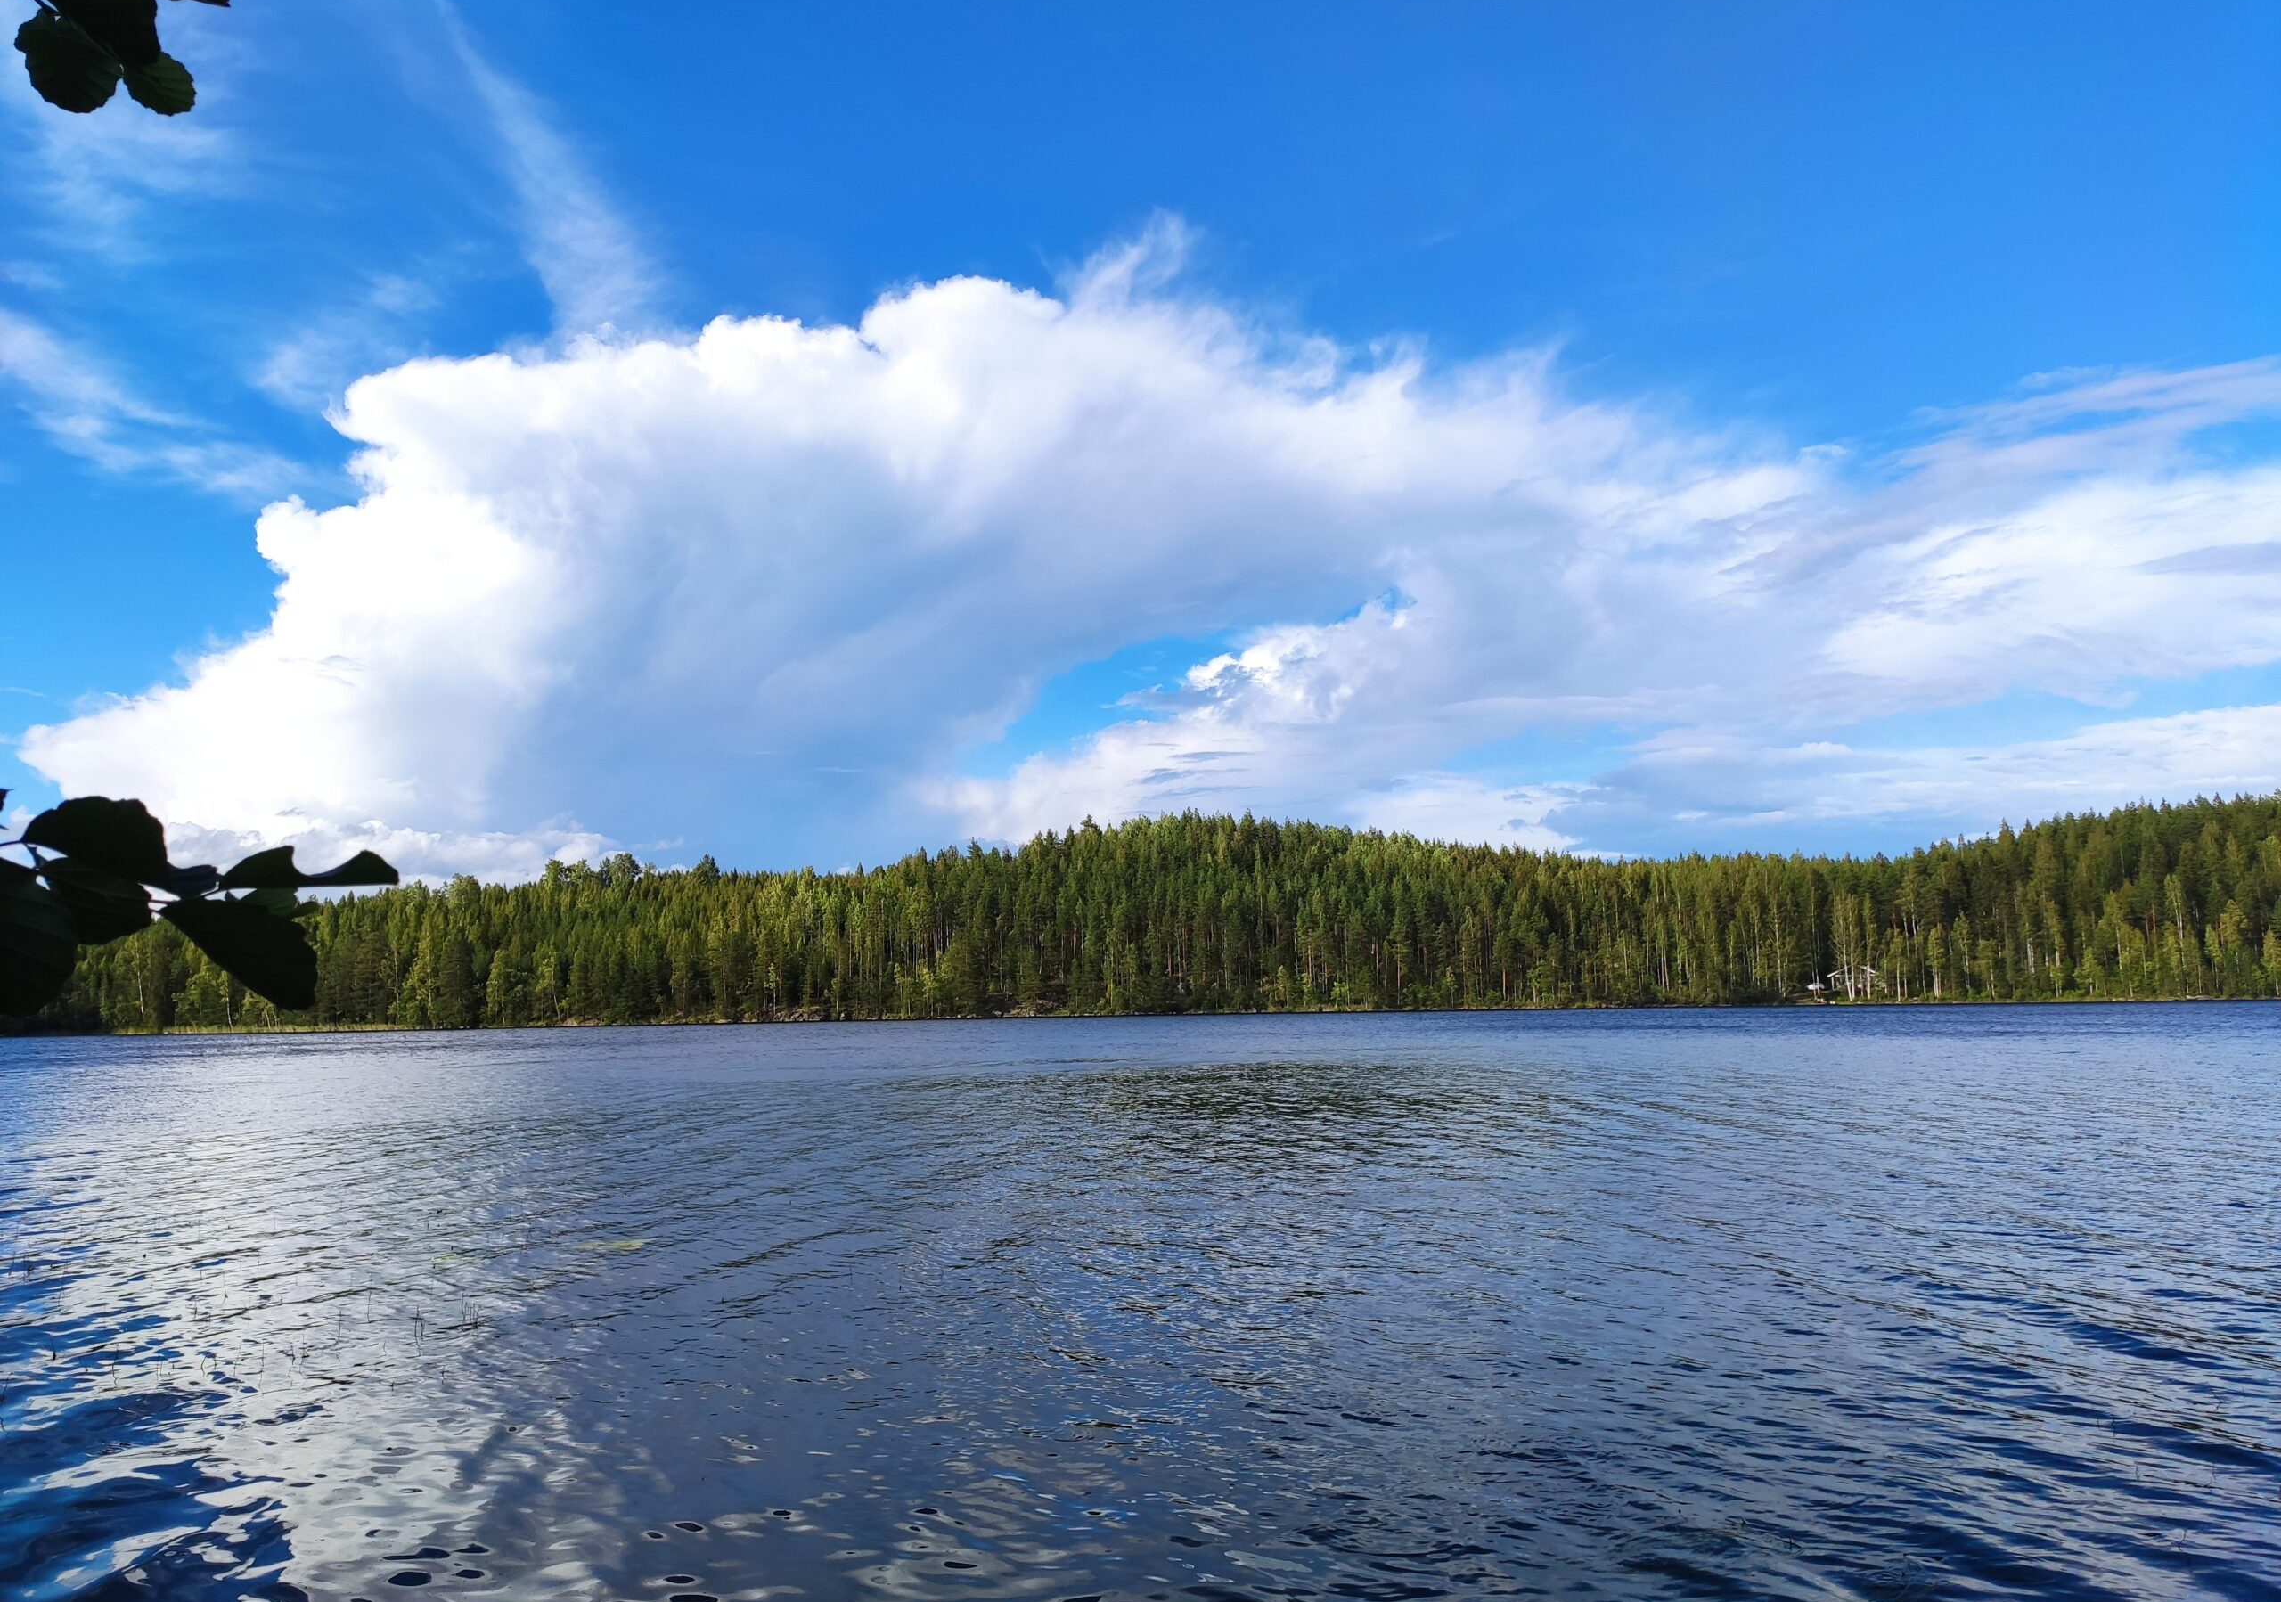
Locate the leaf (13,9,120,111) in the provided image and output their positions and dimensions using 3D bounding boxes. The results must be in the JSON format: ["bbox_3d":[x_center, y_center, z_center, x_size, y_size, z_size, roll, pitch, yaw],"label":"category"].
[{"bbox_3d":[-0.607,-0.419,0.970,0.045,0.044,0.040,1,-7,-14],"label":"leaf"}]

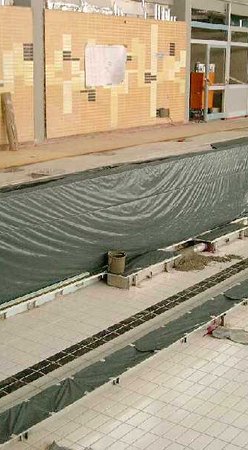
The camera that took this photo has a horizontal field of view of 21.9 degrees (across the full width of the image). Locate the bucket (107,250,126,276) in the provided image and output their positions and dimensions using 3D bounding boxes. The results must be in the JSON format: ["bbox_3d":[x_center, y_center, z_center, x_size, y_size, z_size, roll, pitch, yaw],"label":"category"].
[{"bbox_3d":[-0.094,0.526,9.010,0.265,0.268,0.265,0,14,0],"label":"bucket"}]

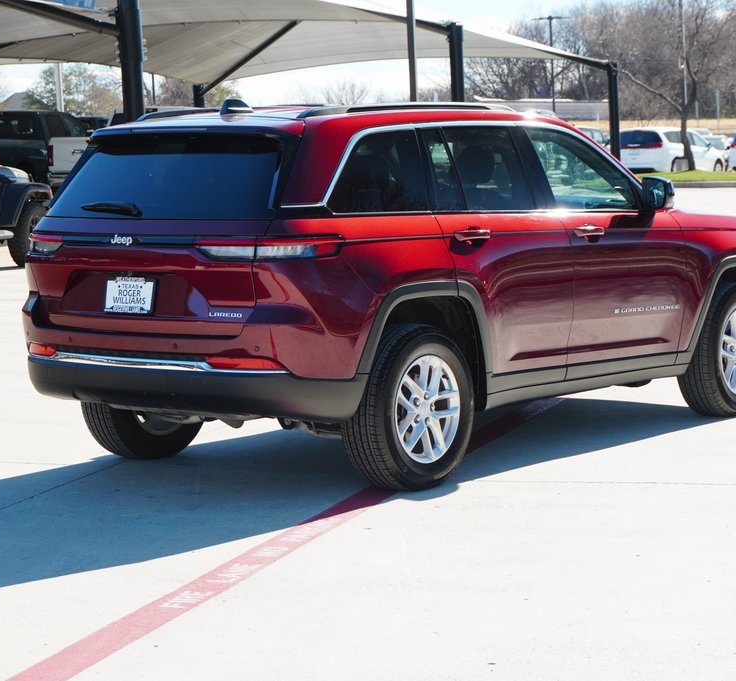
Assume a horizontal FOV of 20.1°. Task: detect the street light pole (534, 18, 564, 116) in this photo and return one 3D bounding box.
[{"bbox_3d":[11.623,-15.822,130.000,2.200,8.900,0.400,-1,6,3],"label":"street light pole"}]

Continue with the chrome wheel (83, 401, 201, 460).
[{"bbox_3d":[-1.145,0.229,10.746,0.265,0.775,0.775,3,7,38],"label":"chrome wheel"}]

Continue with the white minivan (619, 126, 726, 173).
[{"bbox_3d":[10.123,-6.211,69.200,2.020,1.777,5.180,2,6,35],"label":"white minivan"}]

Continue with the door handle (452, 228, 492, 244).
[{"bbox_3d":[0.493,-0.493,9.748,0.060,0.052,0.260,4,7,39],"label":"door handle"}]

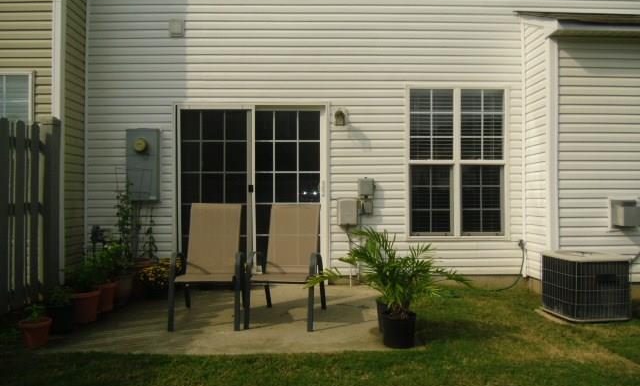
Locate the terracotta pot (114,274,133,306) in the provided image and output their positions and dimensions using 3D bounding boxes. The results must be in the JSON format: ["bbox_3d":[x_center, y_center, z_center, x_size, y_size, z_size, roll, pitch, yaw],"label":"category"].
[{"bbox_3d":[-2.020,0.980,5.100,0.240,0.280,0.240,0,-1,-1],"label":"terracotta pot"}]

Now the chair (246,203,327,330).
[{"bbox_3d":[-0.280,0.610,4.460,0.590,1.020,0.800,0,-1,7],"label":"chair"}]

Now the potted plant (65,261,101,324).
[{"bbox_3d":[-2.110,0.865,4.440,0.310,0.510,0.310,0,-1,-1],"label":"potted plant"}]

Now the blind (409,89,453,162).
[{"bbox_3d":[1.358,-0.834,6.063,0.526,0.862,0.050,0,-1,-1],"label":"blind"}]

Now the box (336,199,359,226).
[{"bbox_3d":[0.328,0.219,5.914,0.252,0.332,0.120,0,-1,-1],"label":"box"}]

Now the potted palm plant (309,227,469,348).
[{"bbox_3d":[0.515,0.703,3.810,1.170,0.880,0.950,0,-1,-1],"label":"potted palm plant"}]

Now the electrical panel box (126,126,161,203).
[{"bbox_3d":[-2.078,-0.331,5.855,0.359,0.850,0.170,0,-1,-1],"label":"electrical panel box"}]

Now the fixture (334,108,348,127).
[{"bbox_3d":[0.256,-0.889,5.885,0.165,0.238,0.190,0,-1,-1],"label":"fixture"}]

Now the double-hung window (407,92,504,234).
[{"bbox_3d":[1.653,-0.373,6.003,1.190,1.828,0.100,0,-1,-1],"label":"double-hung window"}]

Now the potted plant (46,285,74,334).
[{"bbox_3d":[-2.110,0.938,4.070,0.240,0.370,0.240,0,-1,-1],"label":"potted plant"}]

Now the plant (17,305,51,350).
[{"bbox_3d":[-2.120,0.980,3.720,0.260,0.310,0.260,0,-1,-1],"label":"plant"}]

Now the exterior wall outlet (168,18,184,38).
[{"bbox_3d":[-1.713,-1.977,5.980,0.180,0.230,0.080,0,-1,-1],"label":"exterior wall outlet"}]

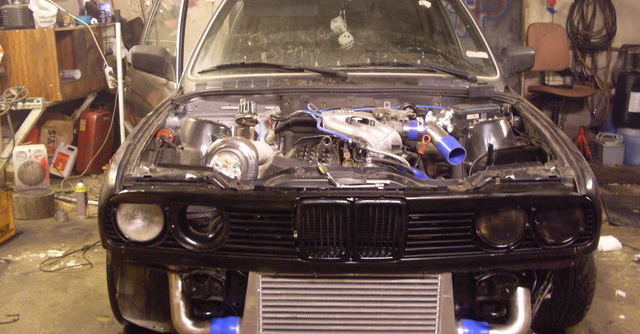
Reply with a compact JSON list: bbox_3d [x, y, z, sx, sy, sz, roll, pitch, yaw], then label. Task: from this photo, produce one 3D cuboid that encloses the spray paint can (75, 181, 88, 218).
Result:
[{"bbox_3d":[-1.399,0.191,4.120,0.066,0.200,0.066,0,13,0],"label":"spray paint can"}]

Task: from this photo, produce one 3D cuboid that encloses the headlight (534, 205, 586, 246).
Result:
[{"bbox_3d":[0.735,0.173,2.170,0.150,0.145,0.100,0,13,1],"label":"headlight"}]

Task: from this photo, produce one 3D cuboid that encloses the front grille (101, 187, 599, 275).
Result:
[{"bbox_3d":[0.095,0.192,2.154,1.530,0.255,0.150,0,13,1],"label":"front grille"}]

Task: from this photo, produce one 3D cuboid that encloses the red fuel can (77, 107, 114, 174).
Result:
[{"bbox_3d":[-1.674,-0.194,5.250,0.180,0.470,0.330,2,14,8],"label":"red fuel can"}]

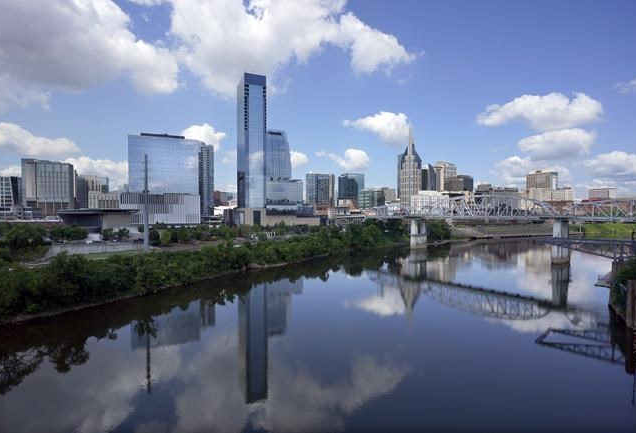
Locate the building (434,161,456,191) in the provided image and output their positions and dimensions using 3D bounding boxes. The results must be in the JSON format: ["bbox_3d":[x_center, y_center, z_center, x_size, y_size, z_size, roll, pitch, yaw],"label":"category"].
[{"bbox_3d":[353.530,-84.140,903.830,44.000,144.000,40.000,-1,1,-29],"label":"building"}]

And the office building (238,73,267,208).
[{"bbox_3d":[-76.000,-74.110,374.120,24.000,165.000,40.000,0,1,-23],"label":"office building"}]

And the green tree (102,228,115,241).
[{"bbox_3d":[-122.500,10.360,190.140,7.000,7.000,7.000,0,1,0],"label":"green tree"}]

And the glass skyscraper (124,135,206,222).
[{"bbox_3d":[-160.590,-34.700,344.000,76.000,92.000,42.000,-1,1,-22],"label":"glass skyscraper"}]

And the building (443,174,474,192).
[{"bbox_3d":[368.000,-59.460,849.330,55.000,98.000,55.000,0,1,-23],"label":"building"}]

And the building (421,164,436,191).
[{"bbox_3d":[256.000,-62.790,754.280,35.000,111.000,35.000,0,1,-23],"label":"building"}]

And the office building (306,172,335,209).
[{"bbox_3d":[6.090,-53.770,809.270,52.000,102.000,50.000,-1,1,-30],"label":"office building"}]

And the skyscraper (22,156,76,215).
[{"bbox_3d":[-236.500,-19.000,283.790,34.000,57.000,36.000,-1,1,-45],"label":"skyscraper"}]

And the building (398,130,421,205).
[{"bbox_3d":[199.000,-94.570,695.890,45.000,188.000,50.000,0,1,19],"label":"building"}]

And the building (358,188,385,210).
[{"bbox_3d":[122.600,-28.590,744.650,34.000,57.000,52.000,-1,1,-32],"label":"building"}]

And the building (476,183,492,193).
[{"bbox_3d":[433.000,-48.460,849.470,25.000,76.000,25.000,0,1,-23],"label":"building"}]

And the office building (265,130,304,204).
[{"bbox_3d":[-56.150,-56.240,459.190,46.000,126.000,40.000,-1,1,-24],"label":"office building"}]

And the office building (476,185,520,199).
[{"bbox_3d":[386.000,-31.680,704.660,68.000,62.000,55.000,0,1,-23],"label":"office building"}]

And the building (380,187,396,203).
[{"bbox_3d":[180.000,-39.540,829.500,34.000,62.000,34.000,-1,1,-30],"label":"building"}]

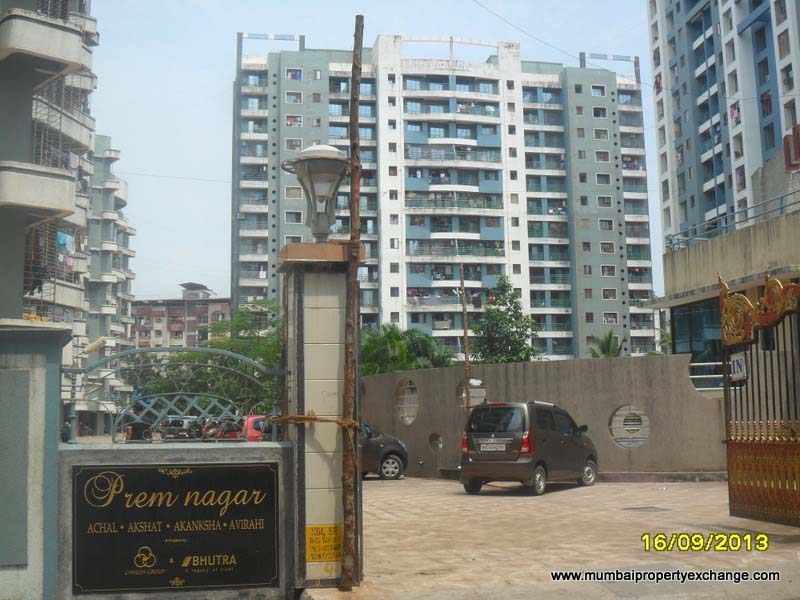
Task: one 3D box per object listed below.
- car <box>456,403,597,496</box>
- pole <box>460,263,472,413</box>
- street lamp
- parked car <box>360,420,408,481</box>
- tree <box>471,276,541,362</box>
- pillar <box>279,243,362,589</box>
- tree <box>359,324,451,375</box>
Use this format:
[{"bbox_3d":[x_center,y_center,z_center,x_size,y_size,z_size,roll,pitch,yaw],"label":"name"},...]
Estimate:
[{"bbox_3d":[2.590,2.833,19.756,1.490,1.690,3.600,-5,-8,31],"label":"car"},{"bbox_3d":[1.467,1.561,21.975,0.100,4.800,0.100,-1,-7,0],"label":"pole"},{"bbox_3d":[-0.675,-0.834,8.178,0.540,0.840,0.540,1,-7,-13],"label":"street lamp"},{"bbox_3d":[-1.544,3.579,24.531,3.780,1.540,1.690,6,-10,-43],"label":"parked car"},{"bbox_3d":[3.273,2.130,30.971,2.400,5.900,2.300,-1,-7,0],"label":"tree"},{"bbox_3d":[-0.624,0.885,7.961,0.575,2.586,0.565,1,-7,-13],"label":"pillar"},{"bbox_3d":[0.172,3.073,32.874,3.300,4.600,3.100,-1,-7,0],"label":"tree"}]

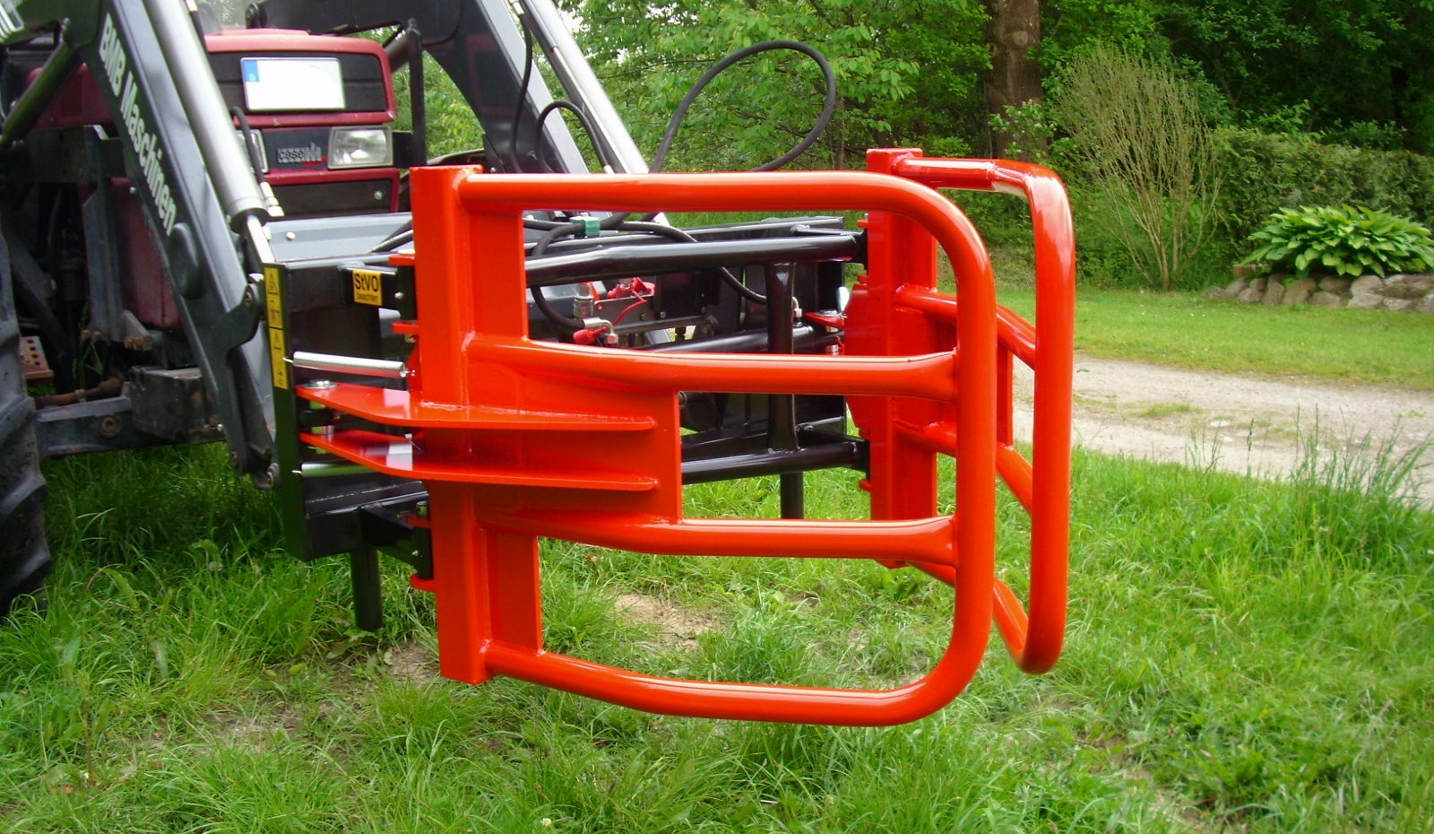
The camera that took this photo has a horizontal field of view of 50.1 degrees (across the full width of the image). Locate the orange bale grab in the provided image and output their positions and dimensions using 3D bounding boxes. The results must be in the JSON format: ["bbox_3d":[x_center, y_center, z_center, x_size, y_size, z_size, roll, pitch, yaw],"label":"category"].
[{"bbox_3d":[0.099,-0.014,2.677,1.329,0.860,1.081,-10,14,-38],"label":"orange bale grab"}]

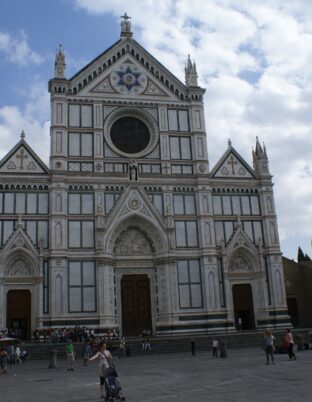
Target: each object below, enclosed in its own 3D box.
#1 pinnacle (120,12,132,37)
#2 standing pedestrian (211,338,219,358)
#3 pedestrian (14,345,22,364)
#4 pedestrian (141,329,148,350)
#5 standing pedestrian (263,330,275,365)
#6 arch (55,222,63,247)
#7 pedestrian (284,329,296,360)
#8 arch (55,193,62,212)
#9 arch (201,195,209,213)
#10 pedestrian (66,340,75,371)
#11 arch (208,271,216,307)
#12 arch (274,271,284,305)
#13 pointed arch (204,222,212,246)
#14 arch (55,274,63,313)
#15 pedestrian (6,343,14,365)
[{"bbox_3d":[-4.471,-25.359,65.995,1.797,4.048,1.400,1,-17,-12],"label":"pinnacle"},{"bbox_3d":[4.822,12.191,37.545,0.520,1.680,0.350,1,-17,-12],"label":"standing pedestrian"},{"bbox_3d":[-13.339,14.790,43.724,0.600,1.658,0.550,0,-16,-11],"label":"pedestrian"},{"bbox_3d":[-1.110,13.732,44.686,0.600,1.950,0.450,1,-16,-12],"label":"pedestrian"},{"bbox_3d":[5.548,7.191,22.227,0.560,1.683,0.420,-5,-16,8],"label":"standing pedestrian"},{"bbox_3d":[-11.594,3.940,53.817,0.850,3.100,0.300,1,-16,-12],"label":"arch"},{"bbox_3d":[7.528,8.041,25.226,0.550,1.677,0.500,-4,-16,5],"label":"pedestrian"},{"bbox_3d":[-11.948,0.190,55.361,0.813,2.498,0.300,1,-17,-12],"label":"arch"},{"bbox_3d":[6.436,0.418,59.295,0.824,2.359,0.300,1,-17,-12],"label":"arch"},{"bbox_3d":[-5.274,9.492,27.653,0.550,1.740,0.360,1,-17,-12],"label":"pedestrian"},{"bbox_3d":[6.983,10.940,55.905,0.920,4.500,0.300,1,-16,-12],"label":"arch"},{"bbox_3d":[15.853,11.104,57.856,0.970,4.500,0.300,1,-16,-12],"label":"arch"},{"bbox_3d":[6.702,4.173,57.865,0.860,3.150,0.300,1,-16,-12],"label":"pointed arch"},{"bbox_3d":[-11.242,10.672,52.194,0.812,4.384,0.300,1,-17,-12],"label":"arch"},{"bbox_3d":[-11.383,11.963,35.310,0.580,1.750,0.420,1,-16,-12],"label":"pedestrian"}]

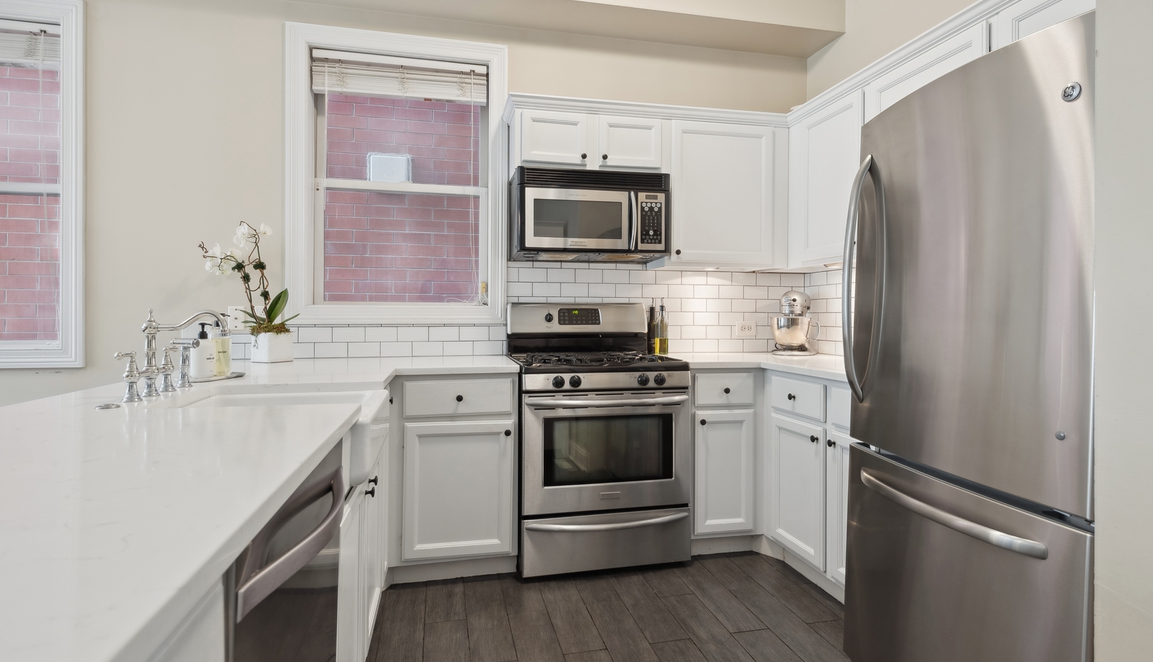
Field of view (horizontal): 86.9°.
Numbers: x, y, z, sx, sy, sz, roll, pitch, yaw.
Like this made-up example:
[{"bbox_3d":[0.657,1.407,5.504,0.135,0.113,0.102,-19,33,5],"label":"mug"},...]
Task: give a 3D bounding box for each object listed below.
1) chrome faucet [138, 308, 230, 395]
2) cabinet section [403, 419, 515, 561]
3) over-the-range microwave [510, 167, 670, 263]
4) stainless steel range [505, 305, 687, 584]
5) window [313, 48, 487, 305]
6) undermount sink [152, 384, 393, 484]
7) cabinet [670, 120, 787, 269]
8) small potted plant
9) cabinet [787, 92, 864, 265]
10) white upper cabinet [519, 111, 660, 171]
[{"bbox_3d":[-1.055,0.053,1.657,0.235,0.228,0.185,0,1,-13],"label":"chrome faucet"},{"bbox_3d":[-0.548,0.664,2.808,0.452,0.574,0.500,0,1,-13],"label":"cabinet section"},{"bbox_3d":[0.057,-0.572,3.097,0.760,0.422,0.400,0,1,-13],"label":"over-the-range microwave"},{"bbox_3d":[0.083,0.453,2.952,0.760,1.184,0.675,0,1,-13],"label":"stainless steel range"},{"bbox_3d":[-0.890,-0.774,3.126,0.867,1.277,0.100,0,1,-13],"label":"window"},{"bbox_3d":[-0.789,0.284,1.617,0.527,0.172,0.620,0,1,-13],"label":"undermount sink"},{"bbox_3d":[0.757,-0.705,3.287,0.668,0.728,0.345,0,1,-13],"label":"cabinet"},{"bbox_3d":[-1.490,-0.178,2.777,0.405,0.648,0.250,0,1,-13],"label":"small potted plant"},{"bbox_3d":[1.329,-0.702,2.957,0.335,0.740,0.570,0,1,-13],"label":"cabinet"},{"bbox_3d":[0.047,-0.918,3.128,0.759,0.287,0.345,0,1,-13],"label":"white upper cabinet"}]

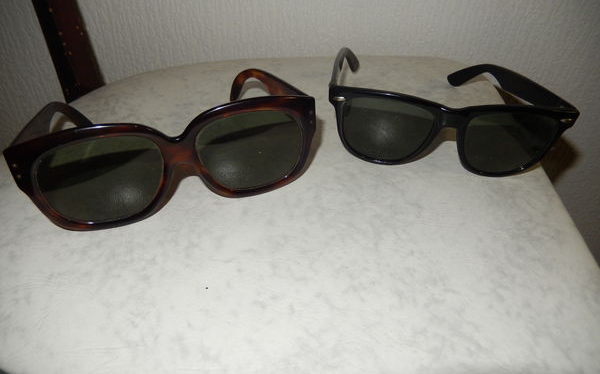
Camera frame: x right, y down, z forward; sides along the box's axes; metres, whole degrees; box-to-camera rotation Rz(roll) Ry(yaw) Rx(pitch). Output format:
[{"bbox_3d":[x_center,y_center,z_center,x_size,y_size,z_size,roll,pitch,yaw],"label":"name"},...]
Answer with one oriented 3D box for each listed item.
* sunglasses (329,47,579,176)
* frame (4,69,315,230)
[{"bbox_3d":[0.095,-0.071,0.316,0.144,0.051,0.148,4,36,5],"label":"sunglasses"},{"bbox_3d":[-0.080,-0.045,0.270,0.152,0.057,0.131,-11,37,-16],"label":"frame"}]

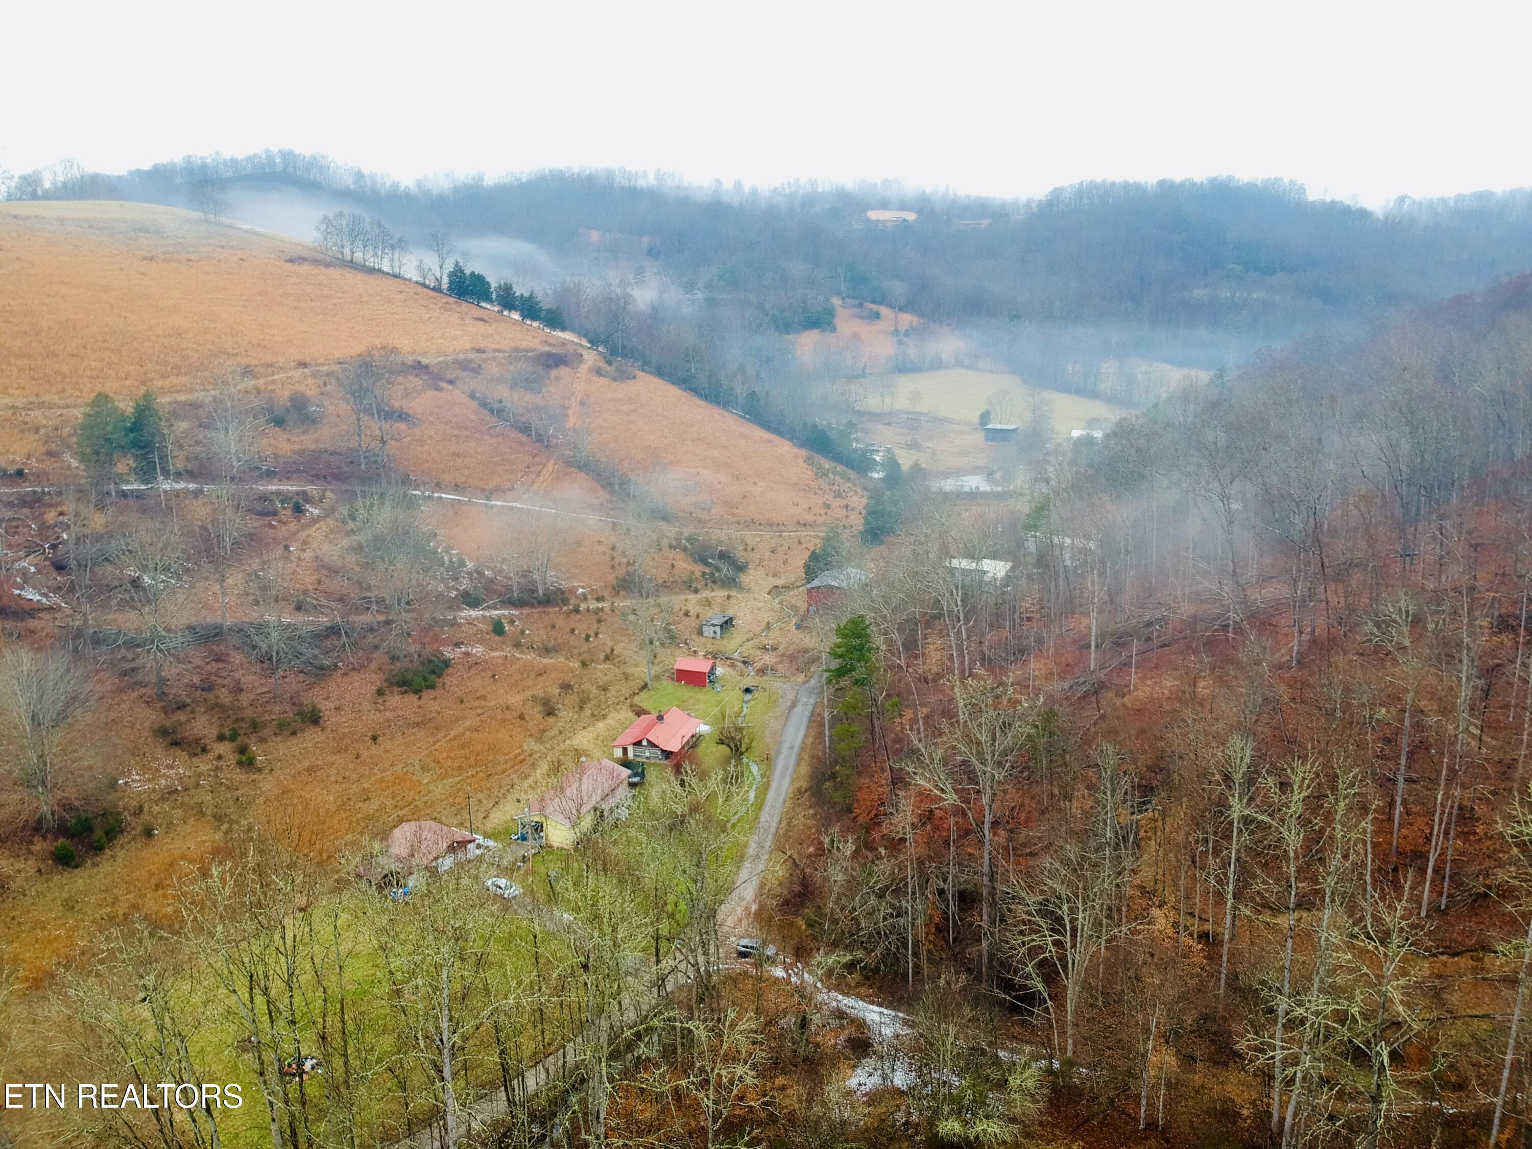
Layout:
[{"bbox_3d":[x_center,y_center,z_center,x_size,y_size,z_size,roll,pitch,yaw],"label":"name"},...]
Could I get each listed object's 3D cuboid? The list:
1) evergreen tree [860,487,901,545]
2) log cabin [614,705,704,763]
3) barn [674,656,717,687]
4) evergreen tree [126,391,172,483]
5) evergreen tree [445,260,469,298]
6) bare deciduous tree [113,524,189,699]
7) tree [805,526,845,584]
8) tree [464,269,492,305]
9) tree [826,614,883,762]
[{"bbox_3d":[31.670,-15.950,305.000,11.550,16.170,11.550,0,15,0],"label":"evergreen tree"},{"bbox_3d":[-17.400,25.740,180.700,10.800,4.900,13.200,4,16,14],"label":"log cabin"},{"bbox_3d":[-13.090,18.020,204.900,6.800,3.900,4.300,6,16,21],"label":"barn"},{"bbox_3d":[-123.800,-27.520,222.000,9.130,18.530,9.130,0,15,0],"label":"evergreen tree"},{"bbox_3d":[-105.850,-101.300,380.000,8.220,12.710,8.220,0,15,0],"label":"evergreen tree"},{"bbox_3d":[-85.070,5.390,153.000,10.430,25.420,10.430,0,15,0],"label":"bare deciduous tree"},{"bbox_3d":[13.780,-4.440,260.000,9.840,15.360,9.840,0,15,0],"label":"tree"},{"bbox_3d":[-97.360,-97.540,375.000,9.330,10.990,9.330,0,15,0],"label":"tree"},{"bbox_3d":[12.810,16.550,160.000,8.140,22.850,8.140,0,15,0],"label":"tree"}]

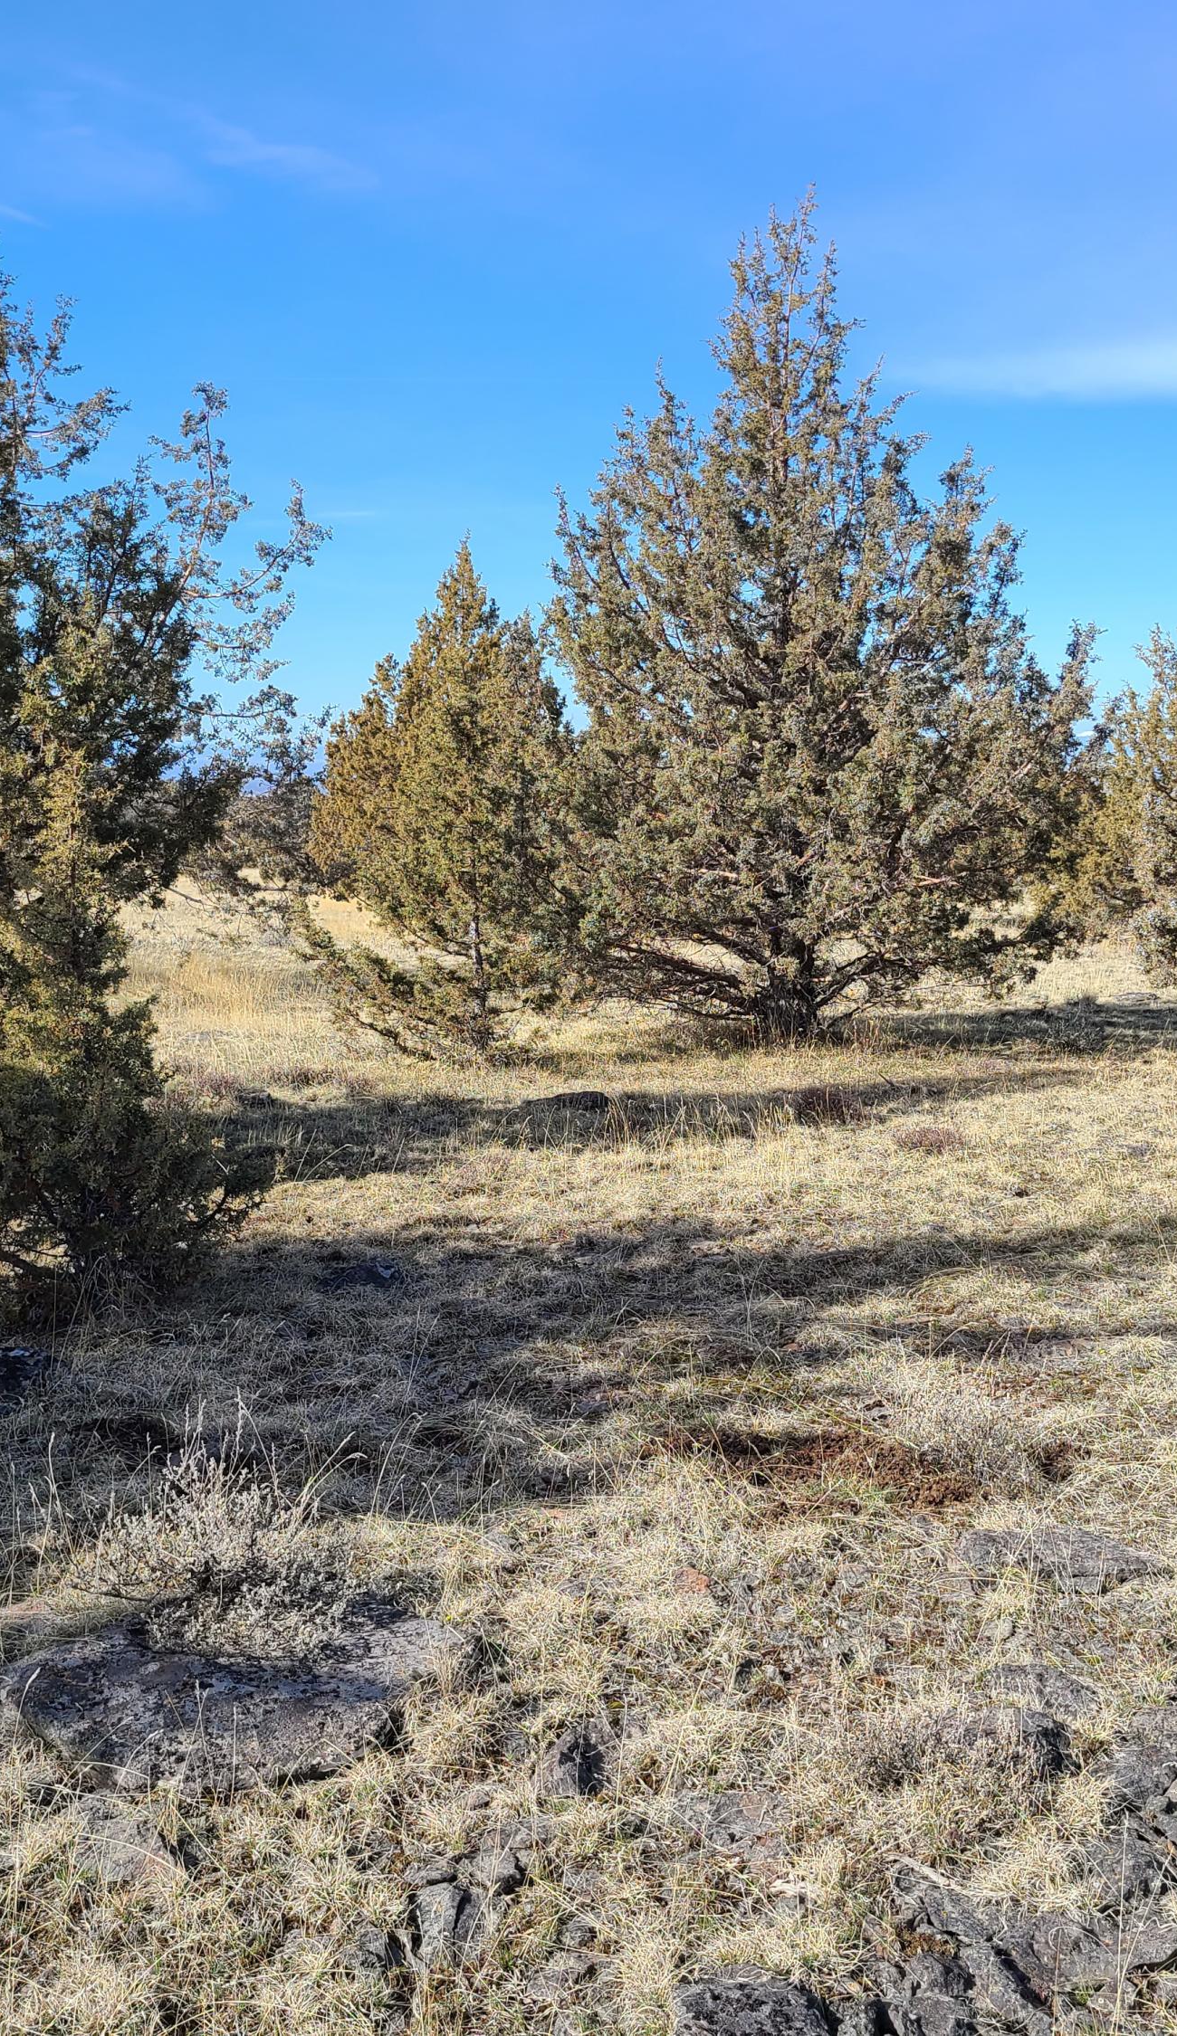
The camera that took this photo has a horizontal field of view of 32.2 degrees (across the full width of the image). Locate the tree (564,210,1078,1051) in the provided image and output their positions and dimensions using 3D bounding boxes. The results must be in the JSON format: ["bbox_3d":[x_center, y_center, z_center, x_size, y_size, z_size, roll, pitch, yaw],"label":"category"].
[{"bbox_3d":[1.609,-2.664,13.848,3.687,5.607,3.577,0,6,0],"label":"tree"}]

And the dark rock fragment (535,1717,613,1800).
[{"bbox_3d":[-0.024,1.181,3.263,0.126,0.092,0.107,0,6,0],"label":"dark rock fragment"}]

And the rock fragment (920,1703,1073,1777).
[{"bbox_3d":[0.673,1.185,3.364,0.245,0.063,0.152,0,6,0],"label":"rock fragment"}]

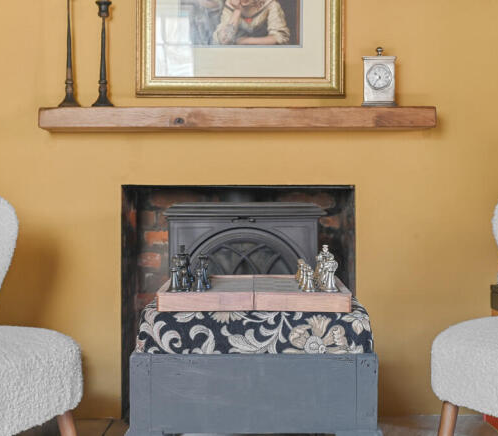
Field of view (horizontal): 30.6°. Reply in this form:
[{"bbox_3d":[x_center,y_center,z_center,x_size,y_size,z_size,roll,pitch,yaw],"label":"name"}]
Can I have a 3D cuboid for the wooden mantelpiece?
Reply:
[{"bbox_3d":[-0.037,-0.330,3.070,1.310,0.067,0.155,0,0,0],"label":"wooden mantelpiece"}]

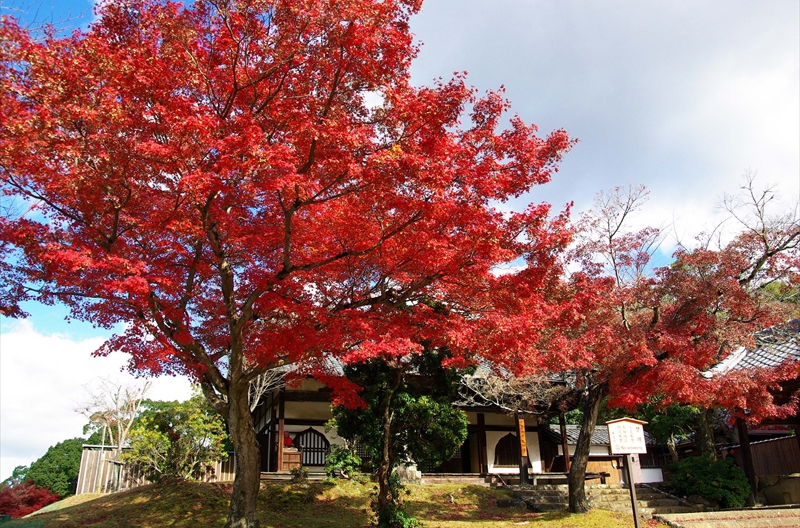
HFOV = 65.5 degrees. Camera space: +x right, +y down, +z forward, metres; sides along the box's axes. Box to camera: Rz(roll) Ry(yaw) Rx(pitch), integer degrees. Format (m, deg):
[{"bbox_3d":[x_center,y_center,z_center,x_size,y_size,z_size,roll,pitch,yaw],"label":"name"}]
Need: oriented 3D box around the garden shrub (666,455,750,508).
[{"bbox_3d":[9.849,7.000,20.010,2.450,1.506,2.000,-7,-17,20],"label":"garden shrub"}]

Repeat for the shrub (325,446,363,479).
[{"bbox_3d":[-1.951,7.003,21.946,1.250,1.043,1.150,2,-16,-9],"label":"shrub"}]

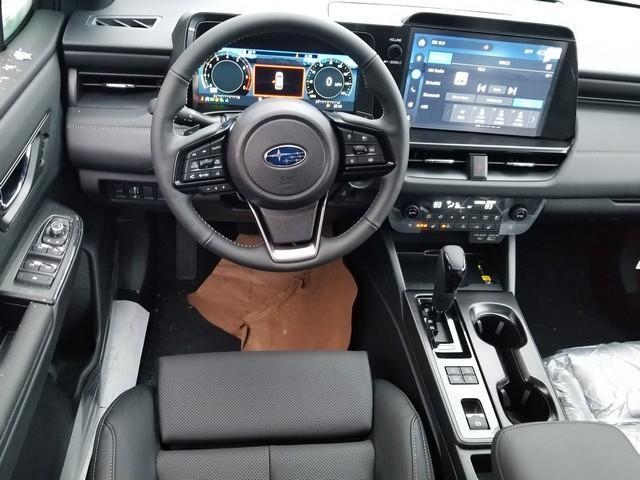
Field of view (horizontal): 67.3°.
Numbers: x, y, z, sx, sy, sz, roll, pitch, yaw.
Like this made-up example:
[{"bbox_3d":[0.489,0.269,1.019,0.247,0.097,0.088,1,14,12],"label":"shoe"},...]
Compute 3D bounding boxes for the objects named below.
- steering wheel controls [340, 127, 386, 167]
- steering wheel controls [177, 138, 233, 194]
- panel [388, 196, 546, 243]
[{"bbox_3d":[0.065,-0.140,0.722,0.065,0.056,0.025,-4,7,-3],"label":"steering wheel controls"},{"bbox_3d":[-0.169,-0.109,0.710,0.080,0.076,0.028,-4,7,-3],"label":"steering wheel controls"},{"bbox_3d":[0.283,-0.040,0.930,0.298,0.075,0.035,2,18,-6],"label":"panel"}]

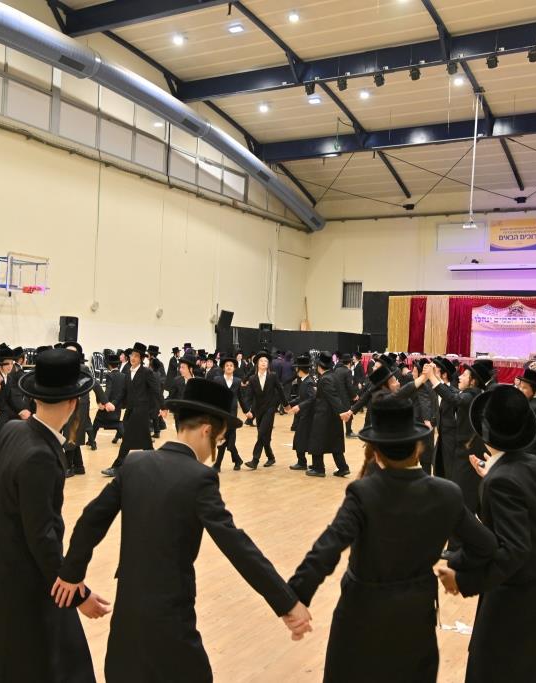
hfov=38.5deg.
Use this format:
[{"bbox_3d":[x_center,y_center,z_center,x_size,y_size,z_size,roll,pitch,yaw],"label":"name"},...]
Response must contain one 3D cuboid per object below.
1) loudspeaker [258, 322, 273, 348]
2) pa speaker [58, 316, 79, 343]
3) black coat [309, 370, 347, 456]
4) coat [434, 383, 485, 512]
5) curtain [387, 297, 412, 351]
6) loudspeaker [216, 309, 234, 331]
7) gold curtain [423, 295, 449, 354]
[{"bbox_3d":[-0.056,-0.140,21.500,0.400,0.700,0.380,2,-1,-3],"label":"loudspeaker"},{"bbox_3d":[-5.558,-0.334,21.400,0.390,0.700,0.420,2,-1,42],"label":"pa speaker"},{"bbox_3d":[0.848,1.017,10.850,0.430,1.210,0.520,2,-1,30],"label":"black coat"},{"bbox_3d":[1.663,0.911,6.600,0.440,1.120,0.480,2,-1,6],"label":"coat"},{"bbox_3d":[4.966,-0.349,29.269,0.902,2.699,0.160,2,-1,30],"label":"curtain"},{"bbox_3d":[-1.608,-0.811,28.718,0.380,0.710,0.400,20,8,29],"label":"loudspeaker"},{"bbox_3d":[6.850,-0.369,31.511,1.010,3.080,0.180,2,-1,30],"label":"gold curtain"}]

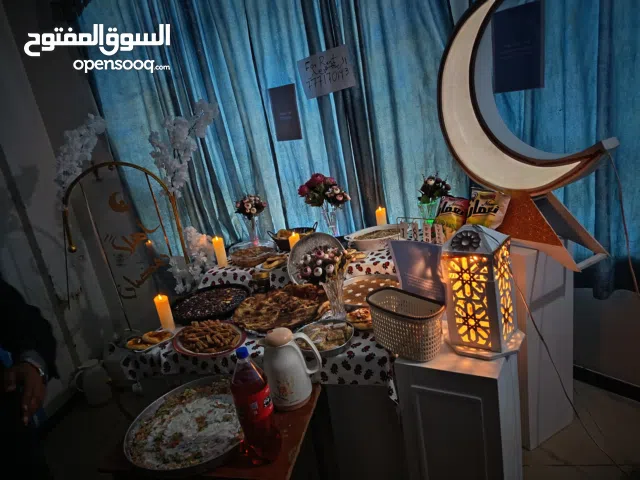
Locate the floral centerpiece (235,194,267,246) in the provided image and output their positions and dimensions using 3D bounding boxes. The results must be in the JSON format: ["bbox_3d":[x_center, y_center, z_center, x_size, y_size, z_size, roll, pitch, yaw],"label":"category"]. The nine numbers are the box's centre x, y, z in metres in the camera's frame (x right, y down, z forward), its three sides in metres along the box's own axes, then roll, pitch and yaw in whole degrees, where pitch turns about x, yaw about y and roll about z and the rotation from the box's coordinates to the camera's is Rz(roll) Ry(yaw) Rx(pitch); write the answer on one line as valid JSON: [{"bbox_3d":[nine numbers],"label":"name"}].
[{"bbox_3d":[-0.392,-0.102,2.505,0.150,0.275,0.145,-11,15,-10],"label":"floral centerpiece"}]

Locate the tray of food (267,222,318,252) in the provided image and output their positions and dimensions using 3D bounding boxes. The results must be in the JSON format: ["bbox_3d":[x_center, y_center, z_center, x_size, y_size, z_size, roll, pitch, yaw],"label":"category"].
[{"bbox_3d":[-0.157,-0.006,2.363,0.255,0.090,0.200,-10,15,-6],"label":"tray of food"}]

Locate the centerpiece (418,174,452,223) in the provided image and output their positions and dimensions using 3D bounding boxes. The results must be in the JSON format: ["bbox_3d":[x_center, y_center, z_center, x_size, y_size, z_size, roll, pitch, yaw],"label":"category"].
[{"bbox_3d":[0.599,-0.216,2.382,0.150,0.260,0.145,-6,15,10],"label":"centerpiece"}]

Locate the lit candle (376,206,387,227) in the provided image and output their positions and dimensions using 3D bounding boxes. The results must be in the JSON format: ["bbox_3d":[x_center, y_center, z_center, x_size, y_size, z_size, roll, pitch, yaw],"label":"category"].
[{"bbox_3d":[0.316,-0.090,2.217,0.053,0.155,0.053,-9,15,0],"label":"lit candle"}]

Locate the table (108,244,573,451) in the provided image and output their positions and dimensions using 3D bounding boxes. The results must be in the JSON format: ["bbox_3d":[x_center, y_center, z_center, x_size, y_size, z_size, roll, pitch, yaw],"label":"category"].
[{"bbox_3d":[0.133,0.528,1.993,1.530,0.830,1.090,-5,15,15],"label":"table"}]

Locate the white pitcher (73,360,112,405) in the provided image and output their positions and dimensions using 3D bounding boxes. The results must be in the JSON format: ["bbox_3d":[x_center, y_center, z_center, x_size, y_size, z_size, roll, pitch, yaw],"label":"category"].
[{"bbox_3d":[-1.397,0.880,2.707,0.200,0.250,0.150,-18,17,-32],"label":"white pitcher"}]

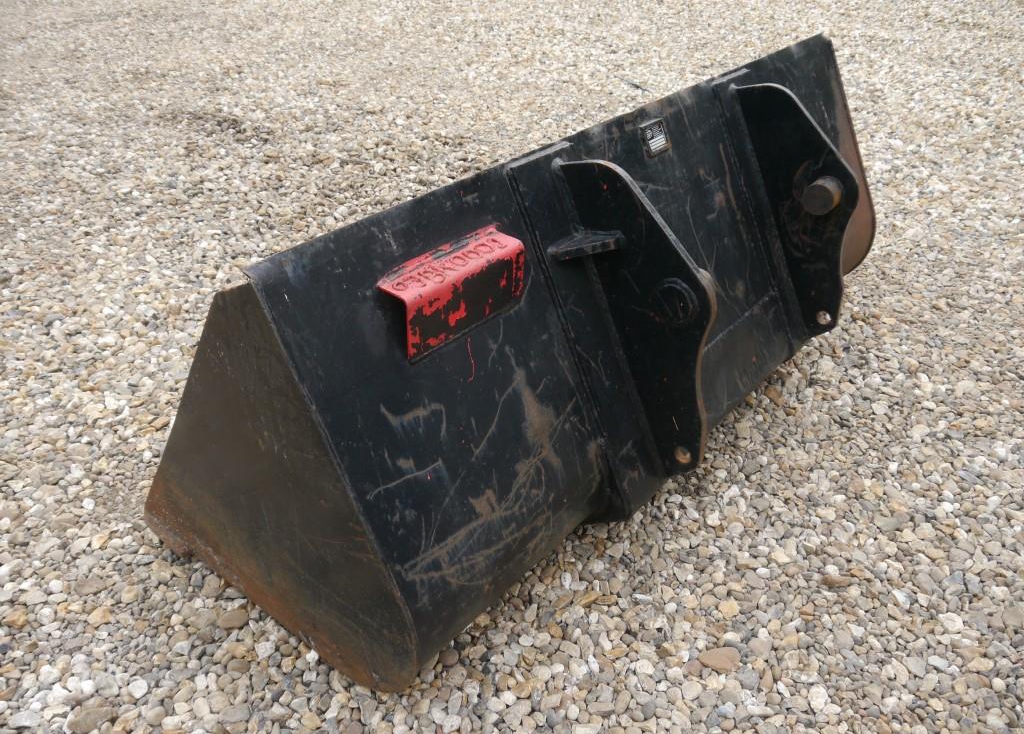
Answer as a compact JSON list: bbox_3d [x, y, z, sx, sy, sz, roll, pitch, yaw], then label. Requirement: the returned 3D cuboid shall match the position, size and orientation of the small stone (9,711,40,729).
[{"bbox_3d":[-0.830,0.602,1.410,0.050,0.019,0.030,-8,32,-10],"label":"small stone"}]

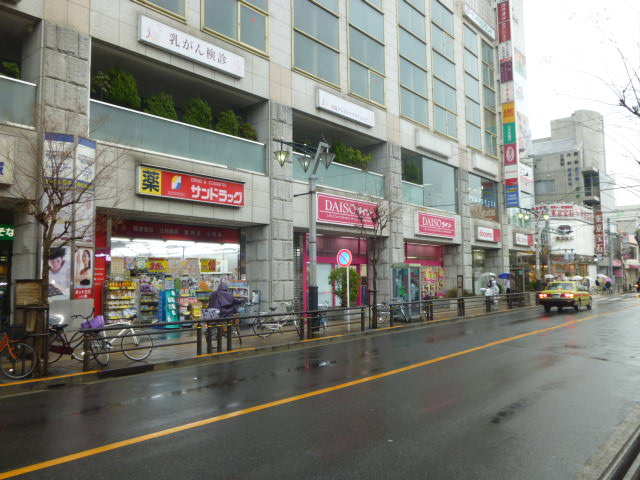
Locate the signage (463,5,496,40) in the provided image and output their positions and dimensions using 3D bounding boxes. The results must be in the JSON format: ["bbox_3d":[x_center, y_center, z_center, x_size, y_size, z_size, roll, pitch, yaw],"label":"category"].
[{"bbox_3d":[10.202,-13.764,31.876,0.220,0.675,4.662,-5,-6,41],"label":"signage"}]

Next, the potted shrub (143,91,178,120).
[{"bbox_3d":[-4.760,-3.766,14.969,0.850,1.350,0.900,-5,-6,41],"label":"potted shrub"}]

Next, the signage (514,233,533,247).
[{"bbox_3d":[14.418,-0.004,35.368,0.220,0.734,3.343,-5,-6,41],"label":"signage"}]

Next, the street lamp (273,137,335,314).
[{"bbox_3d":[-0.430,-0.083,15.941,1.600,6.000,1.800,-5,-6,41],"label":"street lamp"}]

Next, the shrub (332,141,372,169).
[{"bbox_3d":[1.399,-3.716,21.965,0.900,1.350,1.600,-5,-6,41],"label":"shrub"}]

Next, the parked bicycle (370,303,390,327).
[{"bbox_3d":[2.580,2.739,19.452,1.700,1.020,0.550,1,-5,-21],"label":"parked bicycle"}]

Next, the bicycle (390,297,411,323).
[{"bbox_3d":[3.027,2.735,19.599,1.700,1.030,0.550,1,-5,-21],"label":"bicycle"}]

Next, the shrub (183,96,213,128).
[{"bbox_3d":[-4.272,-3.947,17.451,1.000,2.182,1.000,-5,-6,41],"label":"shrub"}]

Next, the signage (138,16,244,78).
[{"bbox_3d":[-3.801,-5.752,15.200,0.220,0.724,3.641,-5,-6,41],"label":"signage"}]

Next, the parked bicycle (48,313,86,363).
[{"bbox_3d":[-4.966,1.996,10.085,1.720,1.060,0.550,-1,-5,4],"label":"parked bicycle"}]

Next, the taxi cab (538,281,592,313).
[{"bbox_3d":[13.247,2.937,26.522,1.700,1.500,4.690,-5,-6,41],"label":"taxi cab"}]

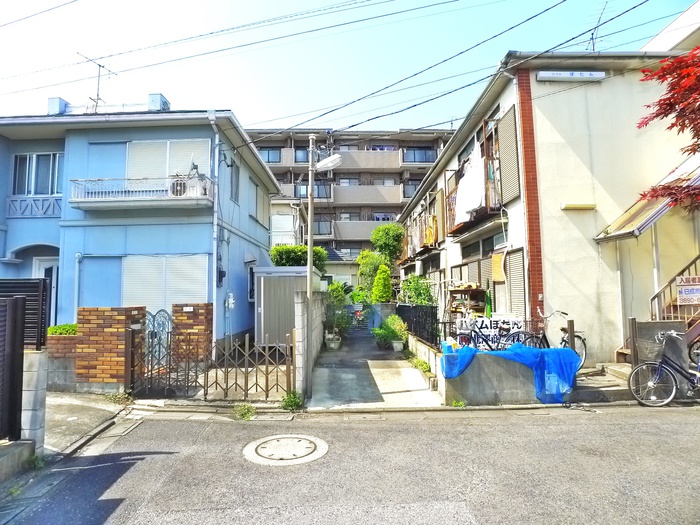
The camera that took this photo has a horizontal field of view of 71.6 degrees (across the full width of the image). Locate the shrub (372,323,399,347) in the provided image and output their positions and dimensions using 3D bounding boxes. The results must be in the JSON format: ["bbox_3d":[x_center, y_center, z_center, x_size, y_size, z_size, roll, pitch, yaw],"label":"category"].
[{"bbox_3d":[0.834,1.691,11.400,0.550,0.520,0.520,-1,-4,0],"label":"shrub"}]

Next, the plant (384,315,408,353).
[{"bbox_3d":[1.064,1.624,11.100,0.500,0.820,0.480,-1,-4,0],"label":"plant"}]

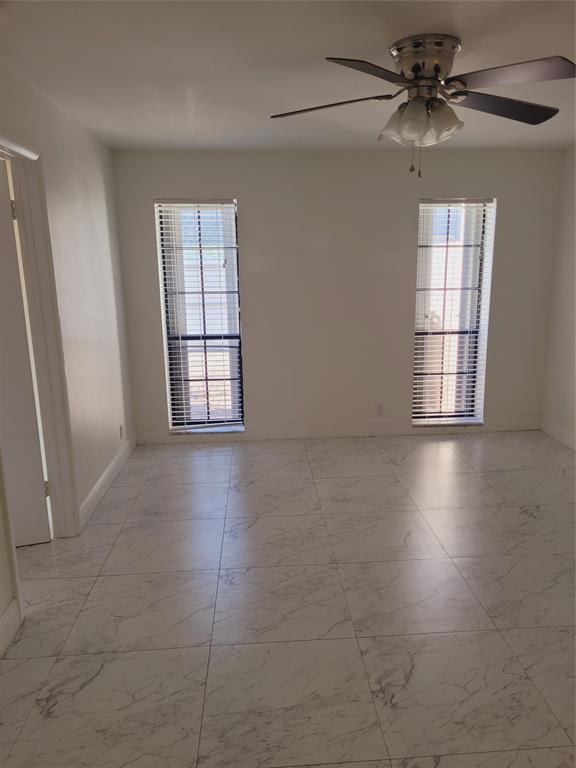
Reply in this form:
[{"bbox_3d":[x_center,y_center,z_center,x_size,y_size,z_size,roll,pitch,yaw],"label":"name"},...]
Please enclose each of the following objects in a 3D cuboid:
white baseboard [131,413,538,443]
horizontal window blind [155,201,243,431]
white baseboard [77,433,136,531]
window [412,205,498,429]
[{"bbox_3d":[0.495,0.405,5.195,3.674,0.145,0.020,-2,12,-3],"label":"white baseboard"},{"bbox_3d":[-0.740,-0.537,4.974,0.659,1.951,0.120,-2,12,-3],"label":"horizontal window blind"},{"bbox_3d":[-1.297,0.641,4.255,0.020,0.145,1.702,-2,12,-3],"label":"white baseboard"},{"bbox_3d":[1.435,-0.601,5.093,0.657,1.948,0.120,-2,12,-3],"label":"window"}]

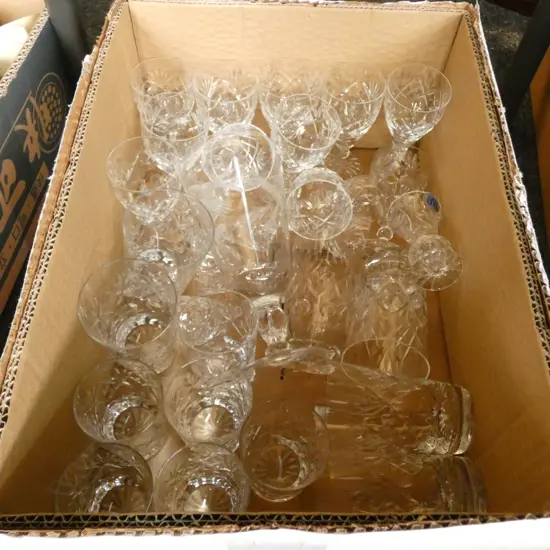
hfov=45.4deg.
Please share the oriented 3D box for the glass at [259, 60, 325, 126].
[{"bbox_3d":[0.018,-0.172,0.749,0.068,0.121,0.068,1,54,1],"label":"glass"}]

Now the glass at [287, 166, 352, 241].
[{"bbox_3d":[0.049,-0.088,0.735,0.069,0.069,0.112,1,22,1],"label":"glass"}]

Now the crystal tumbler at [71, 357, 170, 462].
[{"bbox_3d":[-0.126,0.121,0.559,0.074,0.079,0.074,0,57,-1],"label":"crystal tumbler"}]

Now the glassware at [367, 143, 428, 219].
[{"bbox_3d":[0.131,-0.098,0.700,0.065,0.088,0.065,0,57,-1],"label":"glassware"}]

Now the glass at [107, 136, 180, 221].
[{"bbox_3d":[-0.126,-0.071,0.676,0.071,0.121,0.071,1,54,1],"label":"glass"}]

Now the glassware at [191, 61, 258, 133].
[{"bbox_3d":[-0.059,-0.177,0.809,0.075,0.150,0.075,3,54,-1],"label":"glassware"}]

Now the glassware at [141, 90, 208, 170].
[{"bbox_3d":[-0.098,-0.117,0.687,0.067,0.130,0.067,0,57,-1],"label":"glassware"}]

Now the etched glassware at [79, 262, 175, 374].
[{"bbox_3d":[-0.138,0.054,0.663,0.091,0.113,0.091,1,62,1],"label":"etched glassware"}]

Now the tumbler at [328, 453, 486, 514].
[{"bbox_3d":[0.117,0.198,0.599,0.138,0.073,0.073,4,54,-2],"label":"tumbler"}]

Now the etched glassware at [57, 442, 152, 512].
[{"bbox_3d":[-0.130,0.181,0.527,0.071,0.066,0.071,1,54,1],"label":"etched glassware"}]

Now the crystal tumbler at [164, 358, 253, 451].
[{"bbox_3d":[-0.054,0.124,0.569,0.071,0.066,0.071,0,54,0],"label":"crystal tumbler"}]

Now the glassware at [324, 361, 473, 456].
[{"bbox_3d":[0.104,0.118,0.569,0.126,0.073,0.073,5,90,-1],"label":"glassware"}]

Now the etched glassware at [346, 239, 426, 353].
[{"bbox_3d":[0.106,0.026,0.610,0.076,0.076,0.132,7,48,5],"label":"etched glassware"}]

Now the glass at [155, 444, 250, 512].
[{"bbox_3d":[-0.061,0.204,0.578,0.080,0.084,0.080,1,54,-2],"label":"glass"}]

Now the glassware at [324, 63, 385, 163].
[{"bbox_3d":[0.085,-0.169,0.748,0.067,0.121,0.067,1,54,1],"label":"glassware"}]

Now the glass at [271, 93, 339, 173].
[{"bbox_3d":[0.029,-0.128,0.778,0.075,0.151,0.075,4,60,-3],"label":"glass"}]

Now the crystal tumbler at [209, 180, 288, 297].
[{"bbox_3d":[-0.023,-0.041,0.759,0.088,0.088,0.113,-8,63,-7],"label":"crystal tumbler"}]

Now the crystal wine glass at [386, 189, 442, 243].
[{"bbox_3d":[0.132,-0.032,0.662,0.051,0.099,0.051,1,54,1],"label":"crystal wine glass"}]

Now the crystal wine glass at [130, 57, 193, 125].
[{"bbox_3d":[-0.132,-0.180,0.808,0.073,0.150,0.073,3,54,-1],"label":"crystal wine glass"}]

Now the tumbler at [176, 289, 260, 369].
[{"bbox_3d":[-0.049,0.060,0.598,0.070,0.080,0.070,0,57,-1],"label":"tumbler"}]

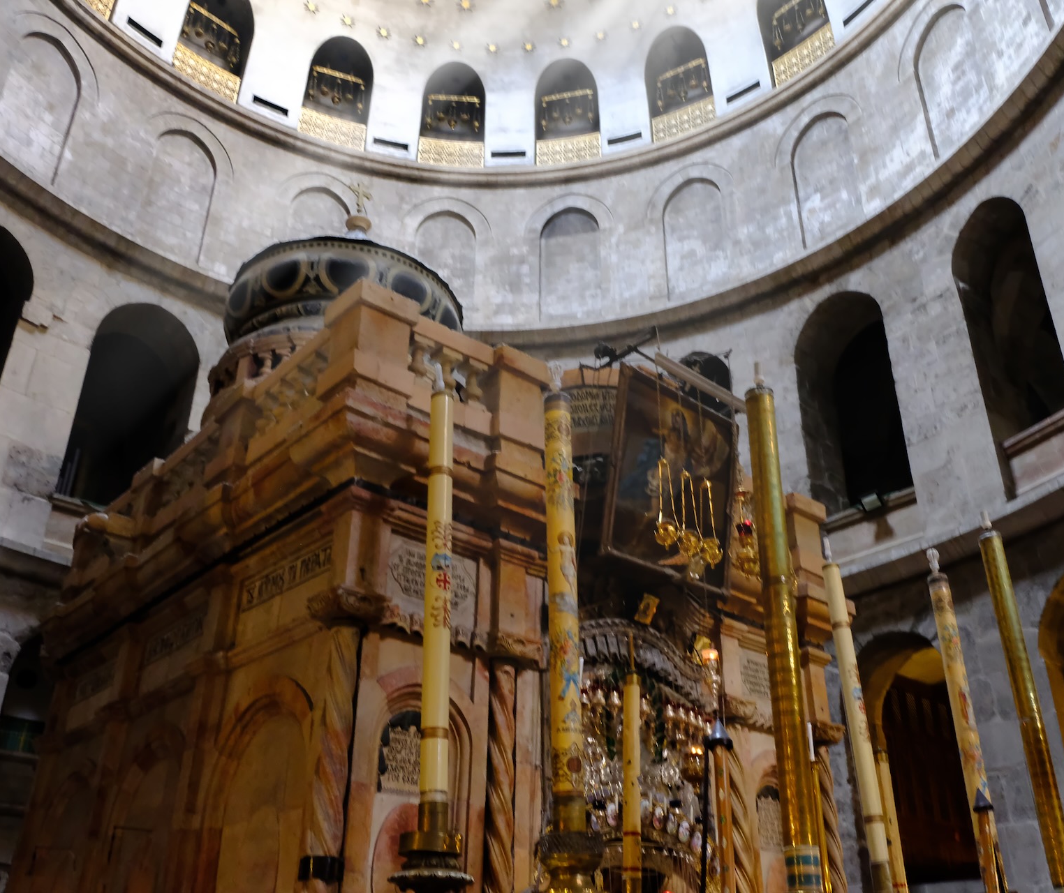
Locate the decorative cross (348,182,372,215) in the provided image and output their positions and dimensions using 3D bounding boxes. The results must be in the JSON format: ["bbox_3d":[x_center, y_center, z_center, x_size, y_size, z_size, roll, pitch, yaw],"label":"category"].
[{"bbox_3d":[-2.733,-3.951,15.997,0.437,0.630,0.120,22,-34,-35],"label":"decorative cross"}]

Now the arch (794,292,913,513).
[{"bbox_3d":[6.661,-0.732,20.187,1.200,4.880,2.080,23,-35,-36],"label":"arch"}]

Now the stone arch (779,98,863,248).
[{"bbox_3d":[6.710,-6.464,22.922,0.300,4.153,2.109,23,-35,-36],"label":"stone arch"}]

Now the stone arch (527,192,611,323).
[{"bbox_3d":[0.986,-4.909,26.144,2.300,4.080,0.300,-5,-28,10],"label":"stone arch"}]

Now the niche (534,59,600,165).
[{"bbox_3d":[1.084,-9.223,28.287,1.760,3.980,0.800,-5,-28,11],"label":"niche"}]

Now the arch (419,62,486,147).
[{"bbox_3d":[-2.220,-9.537,28.569,1.760,3.245,0.700,4,-28,-5],"label":"arch"}]

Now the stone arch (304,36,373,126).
[{"bbox_3d":[-5.388,-10.086,27.933,1.746,3.054,0.600,12,-30,-21],"label":"stone arch"}]

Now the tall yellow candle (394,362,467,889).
[{"bbox_3d":[-0.578,0.899,6.167,0.420,3.317,0.420,3,-28,-5],"label":"tall yellow candle"}]

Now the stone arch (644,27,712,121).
[{"bbox_3d":[4.114,-10.197,27.516,1.746,3.074,0.600,-14,-31,26],"label":"stone arch"}]

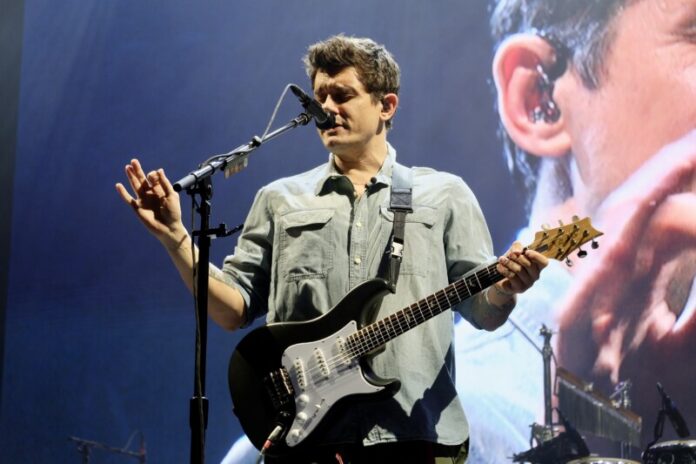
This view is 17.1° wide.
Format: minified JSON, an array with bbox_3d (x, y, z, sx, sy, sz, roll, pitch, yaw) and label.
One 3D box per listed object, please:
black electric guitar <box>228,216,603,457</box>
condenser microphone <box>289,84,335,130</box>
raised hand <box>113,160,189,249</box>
[{"bbox_3d":[0.154,0.203,5.334,0.963,0.320,0.070,-28,-29,13],"label":"black electric guitar"},{"bbox_3d":[-0.086,-0.292,5.450,0.047,0.047,0.170,-10,-37,32],"label":"condenser microphone"},{"bbox_3d":[-0.455,-0.066,5.370,0.130,0.210,0.100,-22,-3,-10],"label":"raised hand"}]

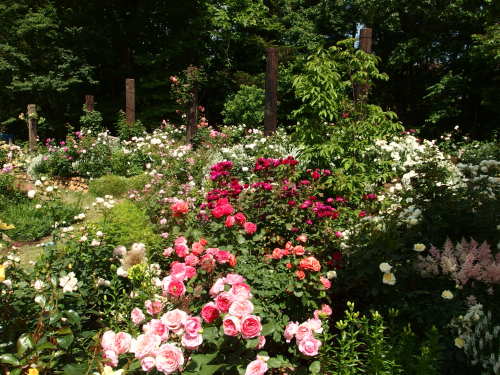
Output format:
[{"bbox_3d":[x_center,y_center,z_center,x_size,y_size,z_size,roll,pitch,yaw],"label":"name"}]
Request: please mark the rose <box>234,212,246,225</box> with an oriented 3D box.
[{"bbox_3d":[-0.070,0.230,3.000,0.086,0.077,0.083,1,10,-1],"label":"rose"}]

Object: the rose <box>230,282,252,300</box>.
[{"bbox_3d":[-0.038,0.468,1.820,0.099,0.075,0.075,0,10,-1],"label":"rose"}]

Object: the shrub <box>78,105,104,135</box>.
[{"bbox_3d":[-3.919,-1.657,10.000,0.640,0.780,0.620,0,8,0],"label":"shrub"}]

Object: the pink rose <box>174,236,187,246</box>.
[{"bbox_3d":[-0.400,0.317,2.330,0.069,0.062,0.065,-2,10,-10],"label":"pink rose"}]

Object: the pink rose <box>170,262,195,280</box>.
[{"bbox_3d":[-0.342,0.426,2.050,0.122,0.085,0.080,-2,10,-10],"label":"pink rose"}]

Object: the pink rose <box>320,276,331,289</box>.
[{"bbox_3d":[0.423,0.529,2.250,0.060,0.070,0.060,-2,8,-17],"label":"pink rose"}]

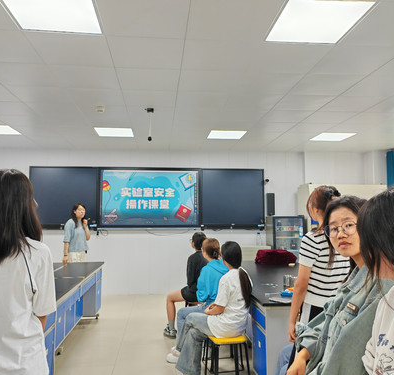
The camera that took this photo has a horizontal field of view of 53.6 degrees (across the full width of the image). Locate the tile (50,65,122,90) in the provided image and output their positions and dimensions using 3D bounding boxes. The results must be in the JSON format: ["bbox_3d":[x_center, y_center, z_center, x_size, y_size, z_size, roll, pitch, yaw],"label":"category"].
[{"bbox_3d":[-1.075,-1.081,3.801,0.600,0.025,0.600,0,-5,-6],"label":"tile"}]

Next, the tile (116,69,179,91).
[{"bbox_3d":[-0.478,-1.077,3.861,0.600,0.025,0.600,0,-5,-6],"label":"tile"}]

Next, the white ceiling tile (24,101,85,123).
[{"bbox_3d":[-1.794,-0.983,4.951,0.600,0.025,0.600,0,-5,-6],"label":"white ceiling tile"}]

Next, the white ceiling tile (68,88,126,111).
[{"bbox_3d":[-1.128,-1.029,4.388,0.600,0.020,0.600,0,-5,-5],"label":"white ceiling tile"}]

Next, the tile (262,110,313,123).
[{"bbox_3d":[1.204,-0.959,5.213,0.600,0.020,0.600,0,-5,-5],"label":"tile"}]

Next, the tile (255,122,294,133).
[{"bbox_3d":[1.130,-0.914,5.855,0.600,0.025,0.600,0,-5,-6],"label":"tile"}]

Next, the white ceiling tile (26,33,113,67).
[{"bbox_3d":[-1.014,-1.131,3.196,0.600,0.025,0.600,0,-5,-6],"label":"white ceiling tile"}]

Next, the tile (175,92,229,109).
[{"bbox_3d":[0.058,-1.023,4.526,0.600,0.025,0.600,0,-5,-6],"label":"tile"}]

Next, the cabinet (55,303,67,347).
[{"bbox_3d":[-1.494,1.320,3.793,0.350,0.480,0.430,0,-5,-6],"label":"cabinet"}]

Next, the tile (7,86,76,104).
[{"bbox_3d":[-1.725,-1.034,4.331,0.600,0.020,0.600,0,-5,-5],"label":"tile"}]

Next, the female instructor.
[{"bbox_3d":[-1.839,1.084,5.982,0.480,1.677,0.360,4,-6,-41],"label":"female instructor"}]

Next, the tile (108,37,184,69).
[{"bbox_3d":[-0.415,-1.124,3.255,0.600,0.020,0.600,0,-5,-5],"label":"tile"}]

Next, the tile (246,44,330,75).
[{"bbox_3d":[0.779,-1.114,3.370,0.600,0.020,0.600,0,-5,-5],"label":"tile"}]

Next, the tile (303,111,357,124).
[{"bbox_3d":[1.788,-0.961,5.310,0.600,0.025,0.600,0,-5,-6],"label":"tile"}]

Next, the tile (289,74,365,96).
[{"bbox_3d":[1.319,-1.059,4.022,0.600,0.020,0.600,0,-5,-5],"label":"tile"}]

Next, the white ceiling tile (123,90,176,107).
[{"bbox_3d":[-0.539,-1.026,4.466,0.600,0.025,0.600,0,-5,-6],"label":"white ceiling tile"}]

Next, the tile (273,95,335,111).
[{"bbox_3d":[1.261,-1.009,4.617,0.600,0.020,0.600,0,-5,-5],"label":"tile"}]

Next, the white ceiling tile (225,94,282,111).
[{"bbox_3d":[0.655,-1.019,4.586,0.600,0.025,0.600,0,-5,-6],"label":"white ceiling tile"}]

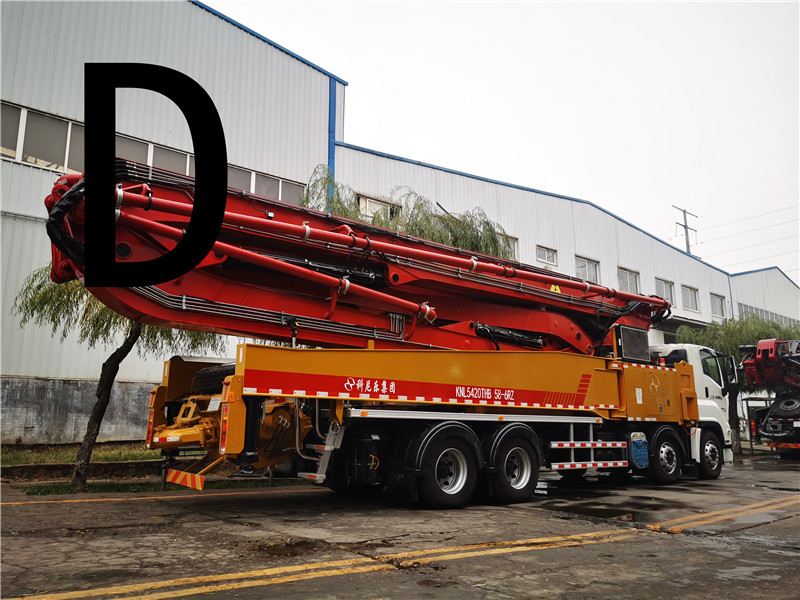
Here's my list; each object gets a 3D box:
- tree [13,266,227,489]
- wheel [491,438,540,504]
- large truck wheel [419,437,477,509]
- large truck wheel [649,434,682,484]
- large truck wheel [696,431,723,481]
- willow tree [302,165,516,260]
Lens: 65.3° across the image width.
[{"bbox_3d":[-6.128,1.076,13.536,4.300,5.700,4.200,5,-13,-24],"label":"tree"},{"bbox_3d":[1.651,2.480,9.249,1.030,1.030,0.310,9,-15,-39],"label":"wheel"},{"bbox_3d":[0.604,2.300,8.385,1.030,1.030,0.310,9,-15,-39],"label":"large truck wheel"},{"bbox_3d":[5.100,3.088,12.160,1.030,1.030,0.310,9,-15,-39],"label":"large truck wheel"},{"bbox_3d":[6.545,3.337,13.352,1.030,1.030,0.310,9,-15,-39],"label":"large truck wheel"},{"bbox_3d":[0.266,0.905,17.441,5.600,7.500,5.200,-1,-12,1],"label":"willow tree"}]

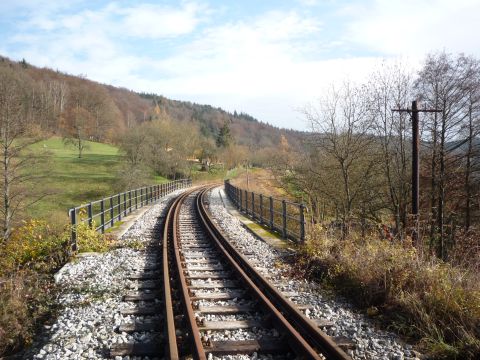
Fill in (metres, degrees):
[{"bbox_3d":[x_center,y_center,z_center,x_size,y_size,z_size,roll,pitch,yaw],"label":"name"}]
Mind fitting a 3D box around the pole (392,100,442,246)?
[{"bbox_3d":[5.784,0.060,14.500,1.640,5.250,0.240,0,1,-6],"label":"pole"}]

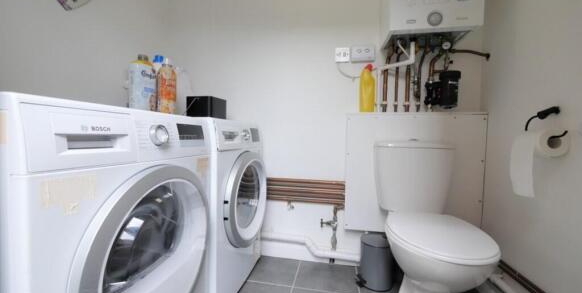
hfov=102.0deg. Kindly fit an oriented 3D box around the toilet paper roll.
[{"bbox_3d":[0.884,0.057,0.832,0.100,0.232,0.105,1,3,11],"label":"toilet paper roll"}]

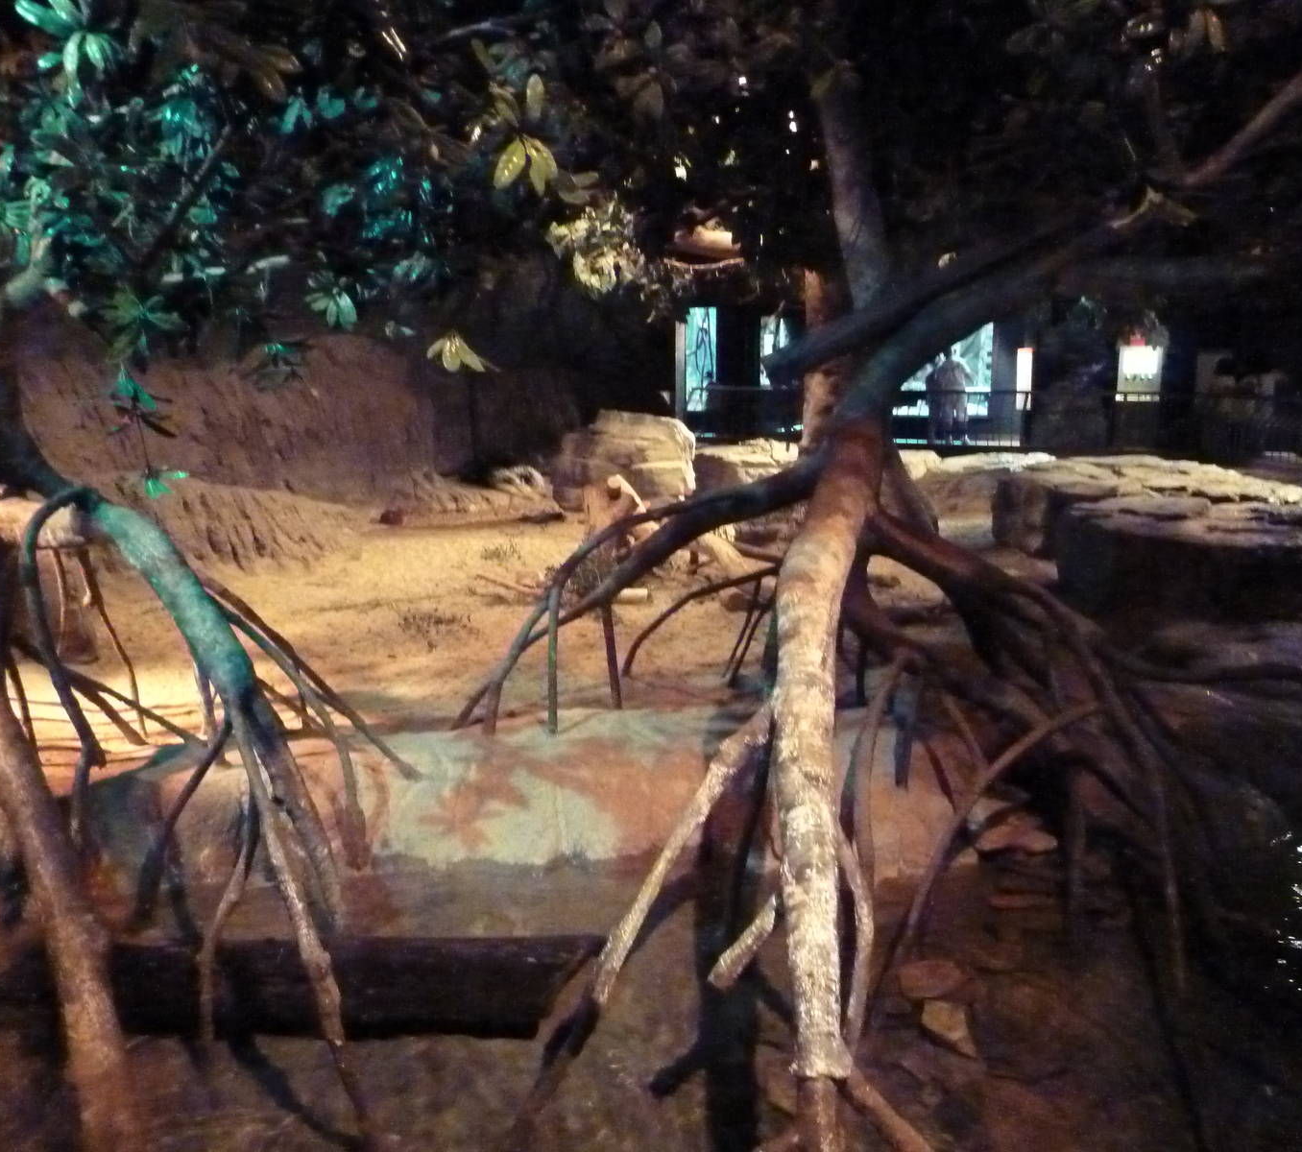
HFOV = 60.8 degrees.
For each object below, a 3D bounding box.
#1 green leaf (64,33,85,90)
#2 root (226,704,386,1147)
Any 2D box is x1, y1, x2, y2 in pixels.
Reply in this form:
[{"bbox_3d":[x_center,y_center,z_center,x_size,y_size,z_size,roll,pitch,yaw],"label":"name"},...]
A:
[{"bbox_3d":[-1.611,-1.439,3.100,0.060,0.155,0.060,0,11,0],"label":"green leaf"},{"bbox_3d":[-1.075,1.063,3.450,0.160,1.392,0.170,-20,-8,4],"label":"root"}]

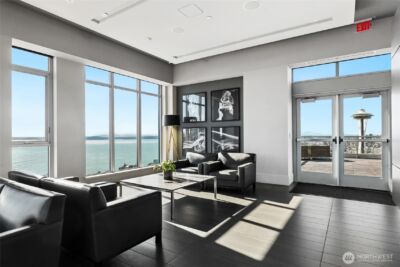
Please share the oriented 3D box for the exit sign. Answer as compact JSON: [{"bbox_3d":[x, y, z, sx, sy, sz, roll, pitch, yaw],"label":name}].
[{"bbox_3d":[3.230,-2.118,4.376,0.270,0.200,0.050,0,0,33],"label":"exit sign"}]

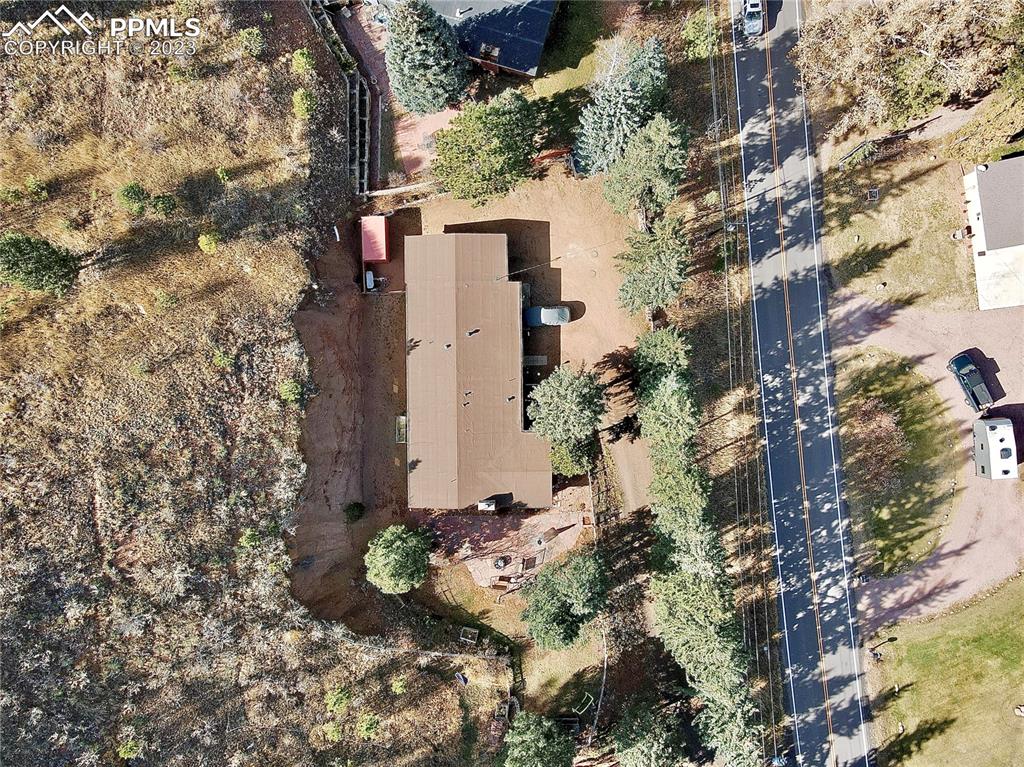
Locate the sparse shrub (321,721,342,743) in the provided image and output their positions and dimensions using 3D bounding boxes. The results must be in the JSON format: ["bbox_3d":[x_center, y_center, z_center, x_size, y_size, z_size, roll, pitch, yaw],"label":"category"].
[{"bbox_3d":[-17.976,34.657,70.669,2.110,1.660,2.110,0,90,0],"label":"sparse shrub"}]

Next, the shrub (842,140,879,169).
[{"bbox_3d":[35.694,-23.454,72.678,3.700,1.700,1.900,-33,90,0],"label":"shrub"}]

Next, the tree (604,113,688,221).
[{"bbox_3d":[12.981,-20.517,69.000,7.800,12.000,8.800,0,90,0],"label":"tree"}]

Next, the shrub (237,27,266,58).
[{"bbox_3d":[-25.638,-33.561,69.837,2.850,2.330,3.040,0,90,0],"label":"shrub"}]

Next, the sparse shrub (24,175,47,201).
[{"bbox_3d":[-41.700,-17.070,62.100,1.700,1.800,2.200,0,90,0],"label":"sparse shrub"}]

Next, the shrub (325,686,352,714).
[{"bbox_3d":[-16.300,29.770,66.650,2.420,1.700,2.250,0,90,0],"label":"shrub"}]

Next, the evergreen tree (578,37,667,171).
[{"bbox_3d":[10.150,-25.760,65.750,7.500,12.500,8.500,0,90,0],"label":"evergreen tree"}]

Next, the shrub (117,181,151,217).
[{"bbox_3d":[-33.550,-16.310,62.900,2.430,2.200,2.730,0,90,0],"label":"shrub"}]

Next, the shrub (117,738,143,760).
[{"bbox_3d":[-36.990,35.394,68.622,2.420,1.760,2.050,0,90,0],"label":"shrub"}]

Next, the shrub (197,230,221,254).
[{"bbox_3d":[-27.390,-12.770,64.250,1.800,1.500,2.020,0,90,0],"label":"shrub"}]

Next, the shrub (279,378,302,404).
[{"bbox_3d":[-21.870,0.790,70.063,2.280,1.870,2.470,0,90,0],"label":"shrub"}]

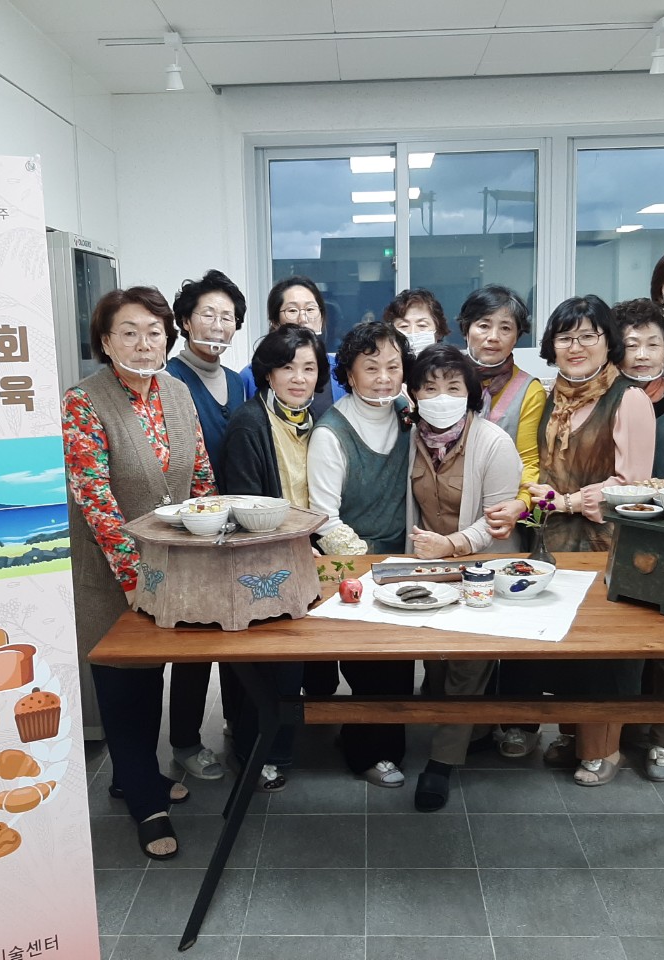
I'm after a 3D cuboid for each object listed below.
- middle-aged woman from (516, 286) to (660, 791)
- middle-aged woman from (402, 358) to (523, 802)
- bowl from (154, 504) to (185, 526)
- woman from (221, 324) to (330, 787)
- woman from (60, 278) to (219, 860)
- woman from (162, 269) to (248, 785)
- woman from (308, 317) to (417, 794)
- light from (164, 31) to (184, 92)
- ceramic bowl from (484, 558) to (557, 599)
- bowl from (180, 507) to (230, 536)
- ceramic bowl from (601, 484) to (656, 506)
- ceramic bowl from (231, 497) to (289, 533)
[{"bbox_3d":[0.803,0.193,3.057,0.440,1.540,0.370,5,10,38],"label":"middle-aged woman"},{"bbox_3d":[0.405,0.279,3.025,0.430,1.400,0.460,1,8,16],"label":"middle-aged woman"},{"bbox_3d":[-0.374,0.093,2.372,0.122,0.037,0.122,-2,8,0],"label":"bowl"},{"bbox_3d":[-0.151,0.268,2.949,0.460,1.480,0.440,-5,9,-24],"label":"woman"},{"bbox_3d":[-0.509,0.261,2.712,0.480,1.580,0.440,-6,9,-29],"label":"woman"},{"bbox_3d":[-0.421,0.154,3.163,0.410,1.650,0.340,-6,9,-30],"label":"woman"},{"bbox_3d":[0.109,0.235,3.102,0.410,1.480,0.340,-5,9,-21],"label":"woman"},{"bbox_3d":[-0.603,-1.602,3.680,0.080,0.230,0.080,-1,8,3],"label":"light"},{"bbox_3d":[0.470,0.253,2.407,0.178,0.072,0.178,-1,8,3],"label":"ceramic bowl"},{"bbox_3d":[-0.297,0.098,2.262,0.118,0.058,0.118,-1,8,0],"label":"bowl"},{"bbox_3d":[0.788,0.043,2.551,0.146,0.042,0.146,0,8,12],"label":"ceramic bowl"},{"bbox_3d":[-0.166,0.088,2.274,0.142,0.063,0.142,-2,8,0],"label":"ceramic bowl"}]

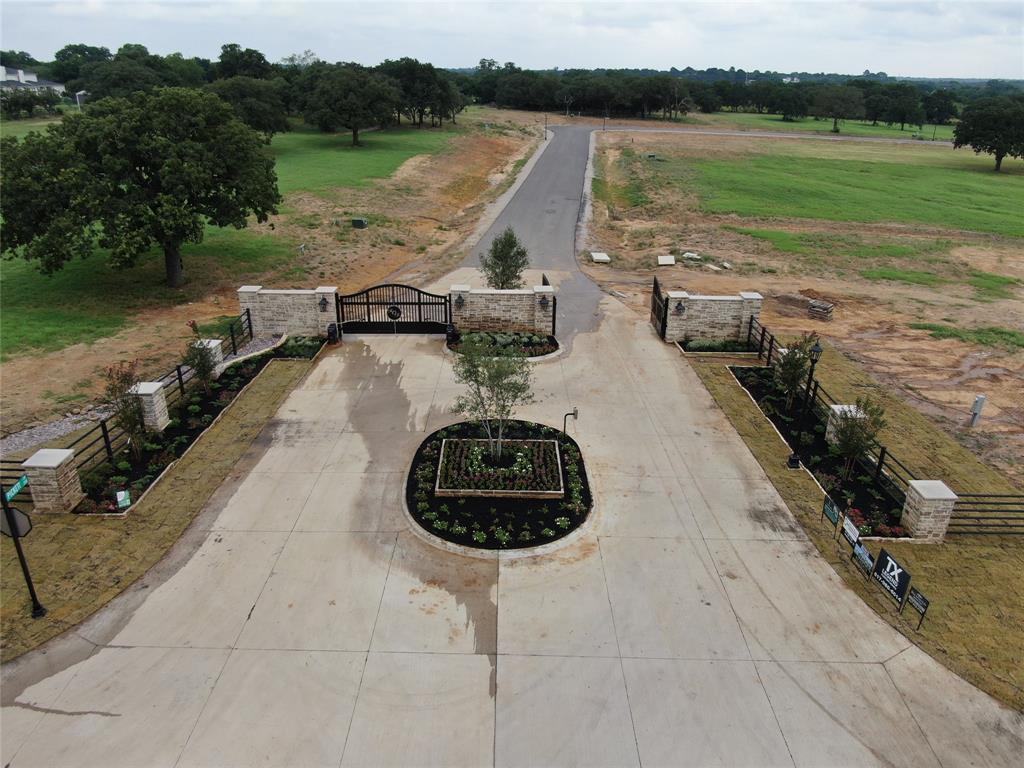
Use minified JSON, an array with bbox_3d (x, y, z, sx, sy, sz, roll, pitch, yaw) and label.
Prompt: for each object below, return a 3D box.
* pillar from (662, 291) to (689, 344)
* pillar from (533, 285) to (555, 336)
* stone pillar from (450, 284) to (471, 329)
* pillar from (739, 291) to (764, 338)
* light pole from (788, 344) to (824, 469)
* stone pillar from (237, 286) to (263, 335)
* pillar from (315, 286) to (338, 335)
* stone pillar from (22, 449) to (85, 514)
[{"bbox_3d":[8.275,-3.368,35.857,0.919,2.359,0.919,1,24,-1],"label":"pillar"},{"bbox_3d":[1.573,-3.608,35.649,0.919,2.359,0.919,1,24,-1],"label":"pillar"},{"bbox_3d":[-2.542,-3.648,35.562,0.919,2.359,0.919,1,24,-1],"label":"stone pillar"},{"bbox_3d":[11.963,-3.316,35.933,0.919,2.359,0.919,1,24,-1],"label":"pillar"},{"bbox_3d":[9.742,0.688,23.377,0.442,4.479,0.442,1,24,-1],"label":"light pole"},{"bbox_3d":[-12.913,-3.591,35.396,0.919,2.359,0.919,1,24,-1],"label":"stone pillar"},{"bbox_3d":[-9.151,-3.543,35.508,0.919,2.359,0.919,1,24,-1],"label":"pillar"},{"bbox_3d":[-12.804,2.726,19.915,0.940,1.507,0.940,1,24,-1],"label":"stone pillar"}]

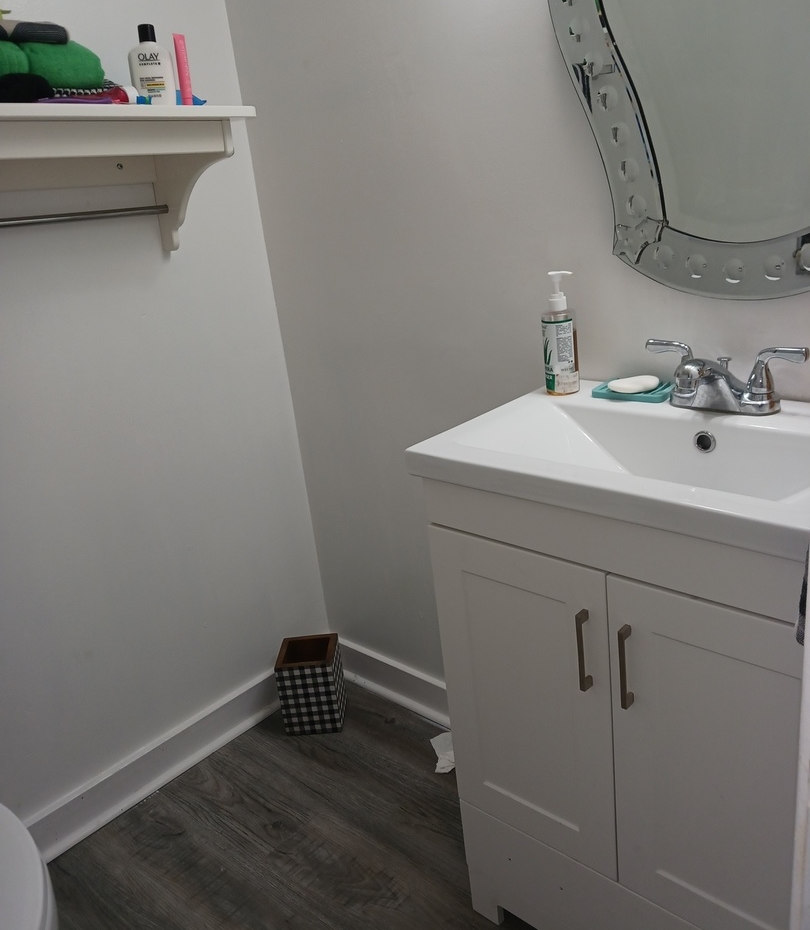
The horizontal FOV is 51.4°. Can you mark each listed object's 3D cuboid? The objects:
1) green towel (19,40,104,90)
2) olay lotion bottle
[{"bbox_3d":[-0.558,-0.652,1.369,0.135,0.080,0.120,12,25,42],"label":"green towel"},{"bbox_3d":[-0.432,-0.680,1.448,0.071,0.140,0.042,-9,19,-12],"label":"olay lotion bottle"}]

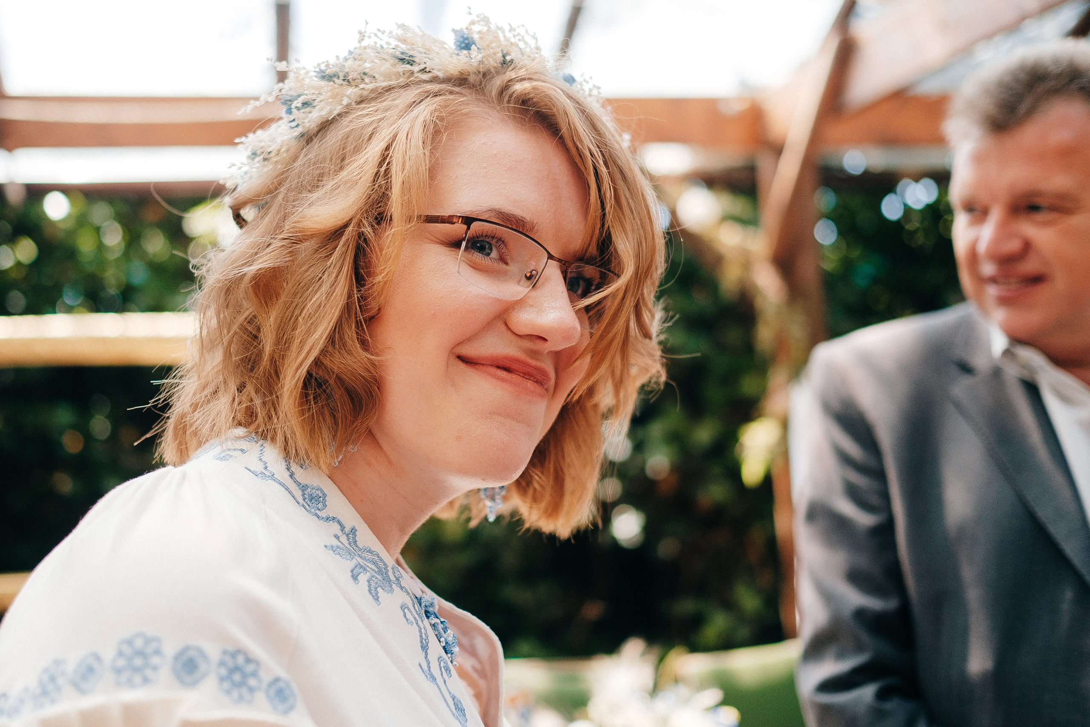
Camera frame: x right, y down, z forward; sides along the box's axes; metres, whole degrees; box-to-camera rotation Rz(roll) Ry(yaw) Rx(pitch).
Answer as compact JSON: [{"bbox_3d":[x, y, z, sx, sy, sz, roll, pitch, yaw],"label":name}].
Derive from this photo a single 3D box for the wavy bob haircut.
[{"bbox_3d":[-0.062,-0.058,0.640,0.258,0.290,0.245,18,-19,-37],"label":"wavy bob haircut"}]

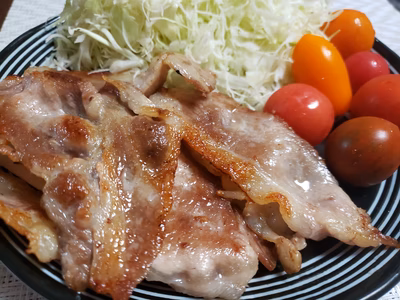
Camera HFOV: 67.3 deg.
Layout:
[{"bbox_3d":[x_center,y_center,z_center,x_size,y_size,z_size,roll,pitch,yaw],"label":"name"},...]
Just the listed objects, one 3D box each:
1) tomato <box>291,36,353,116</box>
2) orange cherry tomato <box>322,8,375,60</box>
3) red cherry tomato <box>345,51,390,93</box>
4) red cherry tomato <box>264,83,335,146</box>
[{"bbox_3d":[0.062,-0.037,0.156,0.027,0.044,0.027,-21,4,25],"label":"tomato"},{"bbox_3d":[0.087,-0.067,0.177,0.029,0.029,0.029,23,52,17],"label":"orange cherry tomato"},{"bbox_3d":[0.092,-0.042,0.165,0.023,0.023,0.023,28,54,20],"label":"red cherry tomato"},{"bbox_3d":[0.046,-0.016,0.140,0.030,0.029,0.030,20,51,15],"label":"red cherry tomato"}]

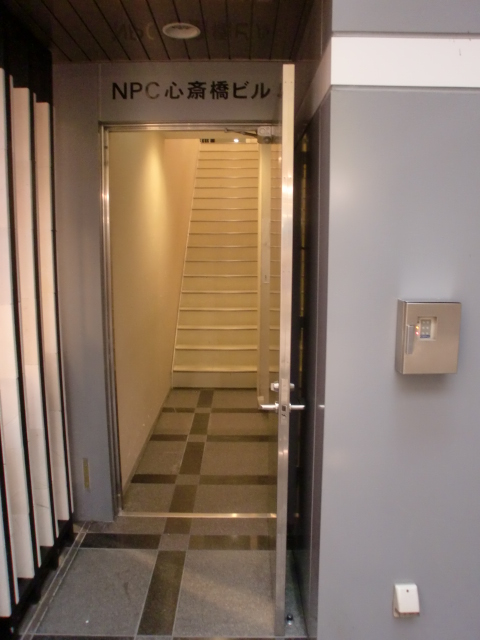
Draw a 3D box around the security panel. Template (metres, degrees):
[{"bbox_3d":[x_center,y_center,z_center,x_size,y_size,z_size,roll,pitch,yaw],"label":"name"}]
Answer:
[{"bbox_3d":[0.575,0.053,1.580,0.169,0.220,0.064,0,10,0],"label":"security panel"}]

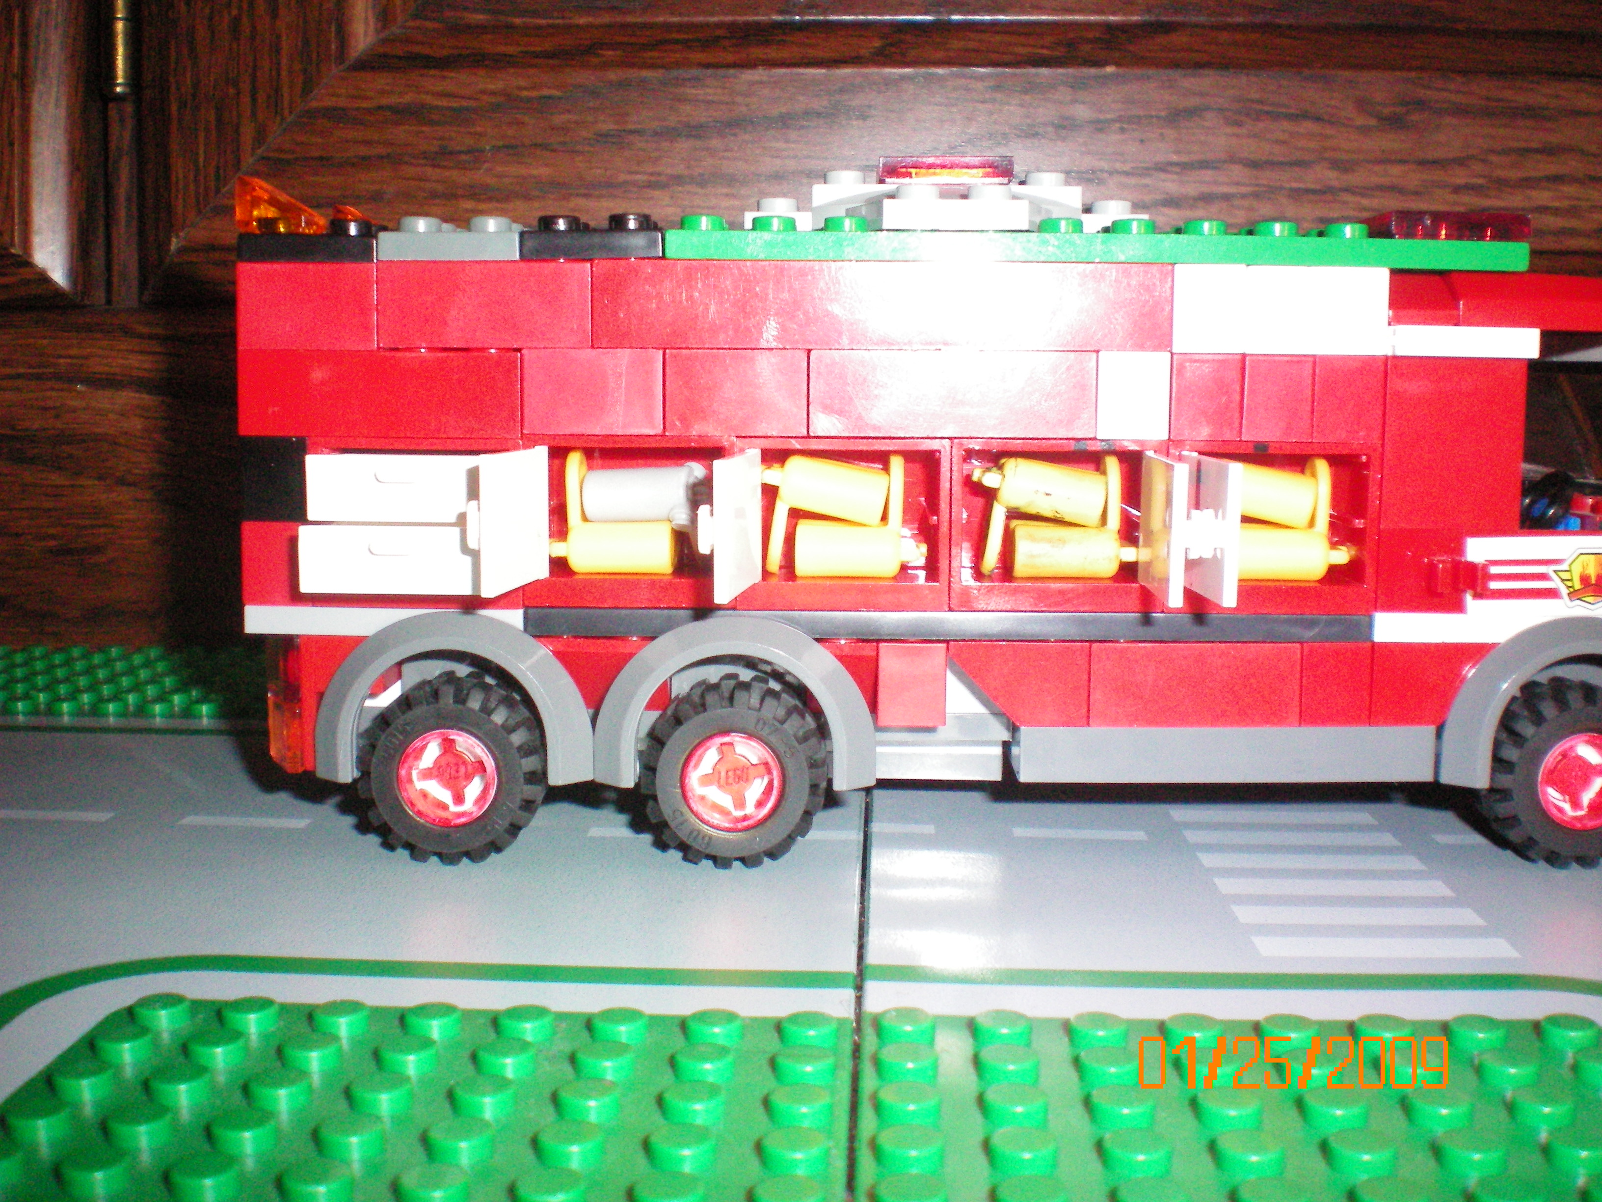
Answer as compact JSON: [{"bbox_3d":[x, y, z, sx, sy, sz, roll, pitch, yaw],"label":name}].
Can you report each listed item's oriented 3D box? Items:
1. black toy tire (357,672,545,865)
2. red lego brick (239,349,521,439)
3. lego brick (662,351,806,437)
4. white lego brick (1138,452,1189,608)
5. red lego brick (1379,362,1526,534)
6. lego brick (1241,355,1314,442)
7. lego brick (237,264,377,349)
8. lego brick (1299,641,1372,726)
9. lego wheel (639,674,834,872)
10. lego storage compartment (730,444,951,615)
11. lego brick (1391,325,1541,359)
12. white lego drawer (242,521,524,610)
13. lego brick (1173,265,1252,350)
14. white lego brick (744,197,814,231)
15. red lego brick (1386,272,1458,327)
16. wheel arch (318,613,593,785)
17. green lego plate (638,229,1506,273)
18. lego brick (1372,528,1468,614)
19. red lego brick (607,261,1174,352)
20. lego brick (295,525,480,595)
[{"bbox_3d":[-0.039,0.019,0.204,0.021,0.021,0.012,0,7,1],"label":"black toy tire"},{"bbox_3d":[-0.047,-0.024,0.200,0.032,0.010,0.008,0,7,1],"label":"red lego brick"},{"bbox_3d":[-0.007,-0.023,0.197,0.016,0.010,0.008,1,7,1],"label":"lego brick"},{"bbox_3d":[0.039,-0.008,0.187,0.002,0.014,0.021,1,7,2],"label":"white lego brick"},{"bbox_3d":[0.072,-0.018,0.198,0.016,0.020,0.008,0,7,1],"label":"red lego brick"},{"bbox_3d":[0.053,-0.023,0.198,0.008,0.010,0.008,0,7,1],"label":"lego brick"},{"bbox_3d":[-0.055,-0.033,0.199,0.016,0.010,0.008,0,7,1],"label":"lego brick"},{"bbox_3d":[0.060,0.009,0.200,0.008,0.010,0.008,1,7,1],"label":"lego brick"},{"bbox_3d":[-0.008,0.020,0.206,0.021,0.021,0.012,1,7,1],"label":"lego wheel"},{"bbox_3d":[0.005,-0.009,0.205,0.024,0.019,0.016,0,6,1],"label":"lego storage compartment"},{"bbox_3d":[0.073,-0.029,0.197,0.016,0.003,0.008,0,7,1],"label":"lego brick"},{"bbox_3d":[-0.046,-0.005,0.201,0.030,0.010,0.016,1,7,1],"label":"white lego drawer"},{"bbox_3d":[0.045,-0.033,0.197,0.008,0.010,0.008,0,7,1],"label":"lego brick"},{"bbox_3d":[-0.003,-0.045,0.211,0.008,0.005,0.008,1,7,1],"label":"white lego brick"},{"bbox_3d":[0.068,-0.033,0.195,0.008,0.006,0.008,1,7,1],"label":"red lego brick"},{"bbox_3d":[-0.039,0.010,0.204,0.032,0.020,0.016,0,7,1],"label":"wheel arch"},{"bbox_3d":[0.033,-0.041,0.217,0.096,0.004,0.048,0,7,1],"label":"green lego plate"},{"bbox_3d":[0.069,-0.004,0.198,0.011,0.010,0.008,1,7,1],"label":"lego brick"},{"bbox_3d":[0.009,-0.033,0.196,0.064,0.010,0.008,1,7,1],"label":"red lego brick"},{"bbox_3d":[-0.043,-0.005,0.195,0.021,0.007,0.013,0,6,1],"label":"lego brick"}]

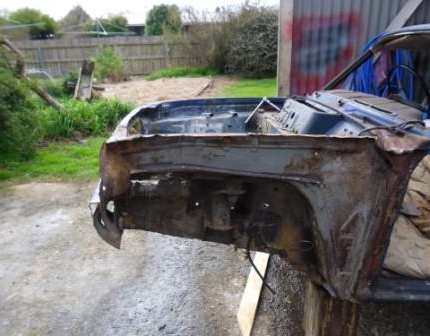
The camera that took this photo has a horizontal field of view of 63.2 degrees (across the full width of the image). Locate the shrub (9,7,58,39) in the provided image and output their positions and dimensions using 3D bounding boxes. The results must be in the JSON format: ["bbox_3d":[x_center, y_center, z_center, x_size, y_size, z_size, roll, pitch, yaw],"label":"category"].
[{"bbox_3d":[-9.379,-7.112,18.594,2.800,2.700,2.500,-11,22,-23],"label":"shrub"}]

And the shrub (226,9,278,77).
[{"bbox_3d":[1.723,-4.809,13.596,2.500,2.550,2.200,1,20,7],"label":"shrub"}]

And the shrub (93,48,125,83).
[{"bbox_3d":[-3.740,-3.741,12.660,1.200,1.250,1.100,-7,21,-14],"label":"shrub"}]

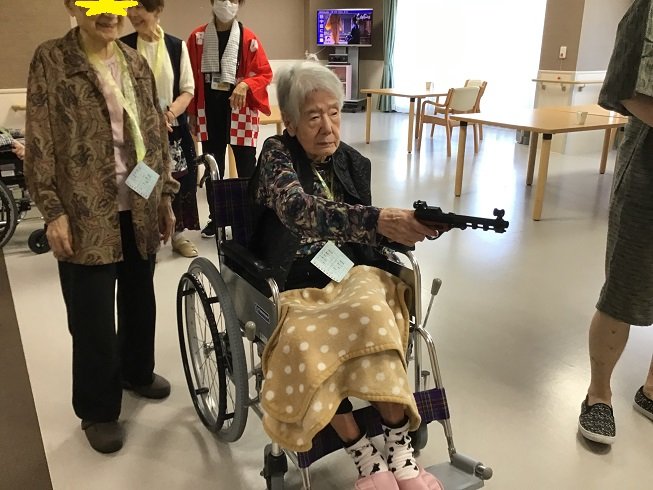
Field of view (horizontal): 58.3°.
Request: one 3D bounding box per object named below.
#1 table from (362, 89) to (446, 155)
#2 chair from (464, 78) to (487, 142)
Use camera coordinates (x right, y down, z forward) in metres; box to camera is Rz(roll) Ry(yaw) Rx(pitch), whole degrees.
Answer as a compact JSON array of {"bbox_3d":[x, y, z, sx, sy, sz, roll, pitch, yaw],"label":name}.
[{"bbox_3d":[1.173,-1.666,7.715,1.050,0.700,1.030,-12,22,-32],"label":"table"},{"bbox_3d":[1.866,-1.901,8.277,0.560,0.780,0.530,-7,20,-19],"label":"chair"}]

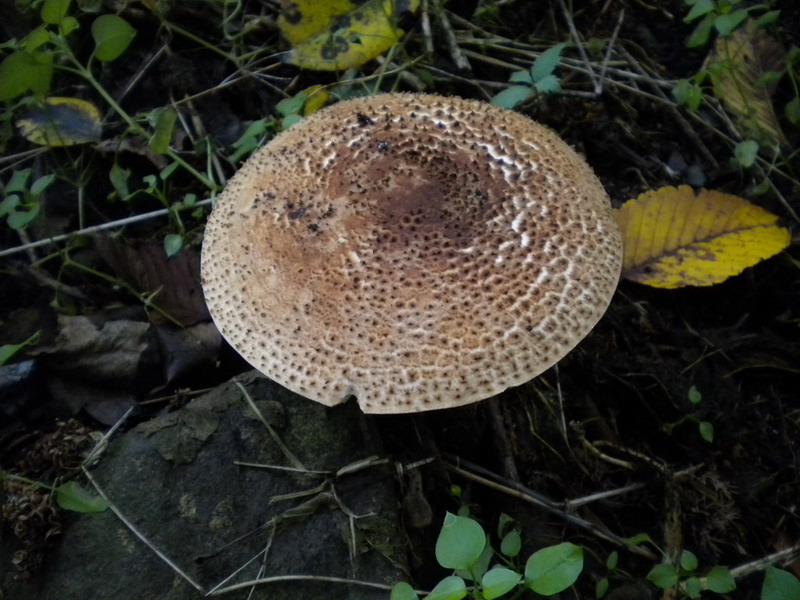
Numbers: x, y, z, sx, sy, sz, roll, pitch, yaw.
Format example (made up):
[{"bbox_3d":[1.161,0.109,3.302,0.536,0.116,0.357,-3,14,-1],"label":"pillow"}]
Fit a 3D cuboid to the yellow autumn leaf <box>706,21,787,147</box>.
[{"bbox_3d":[0.188,-0.119,0.441,0.042,0.014,0.093,-5,62,6],"label":"yellow autumn leaf"}]

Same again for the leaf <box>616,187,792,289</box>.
[{"bbox_3d":[0.124,-0.029,0.346,0.083,0.014,0.051,-15,61,-8],"label":"leaf"}]

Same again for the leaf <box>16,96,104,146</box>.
[{"bbox_3d":[-0.180,-0.095,0.430,0.043,0.010,0.034,3,60,-4],"label":"leaf"}]

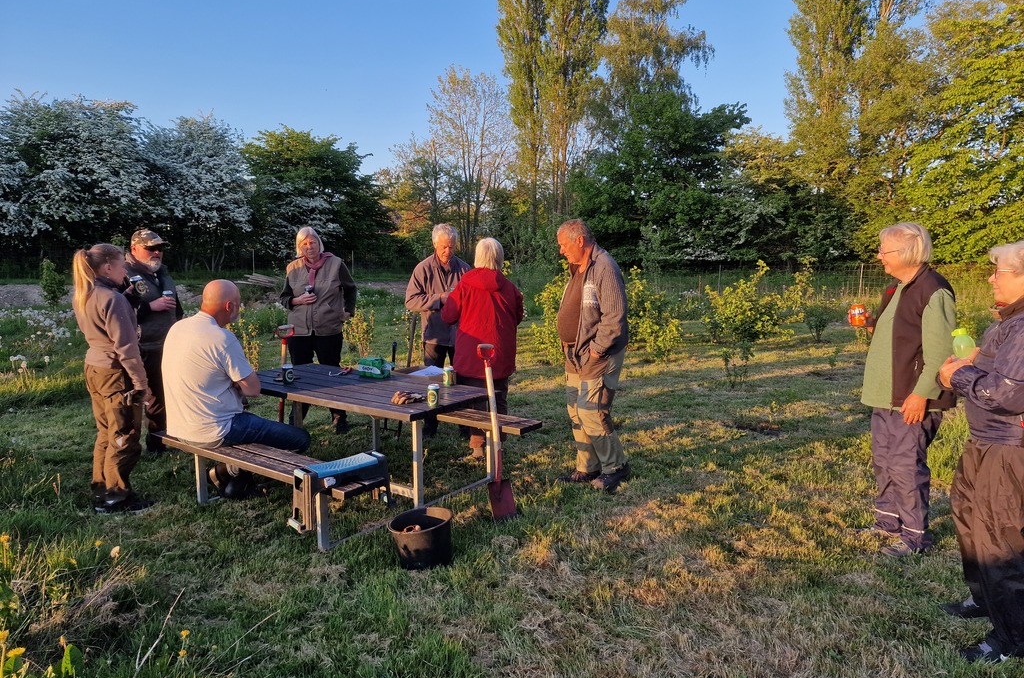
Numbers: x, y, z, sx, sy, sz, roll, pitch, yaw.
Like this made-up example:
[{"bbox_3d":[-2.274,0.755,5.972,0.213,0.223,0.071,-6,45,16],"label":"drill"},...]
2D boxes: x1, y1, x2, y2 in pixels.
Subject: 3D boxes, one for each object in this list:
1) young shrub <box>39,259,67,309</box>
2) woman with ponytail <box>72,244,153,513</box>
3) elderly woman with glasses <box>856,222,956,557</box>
[{"bbox_3d":[-13.390,-1.500,19.749,0.750,1.470,0.750,0,7,0],"label":"young shrub"},{"bbox_3d":[-2.450,0.248,4.178,0.420,1.620,0.460,-4,8,-30],"label":"woman with ponytail"},{"bbox_3d":[2.090,0.261,3.595,0.460,1.710,0.500,2,7,17],"label":"elderly woman with glasses"}]

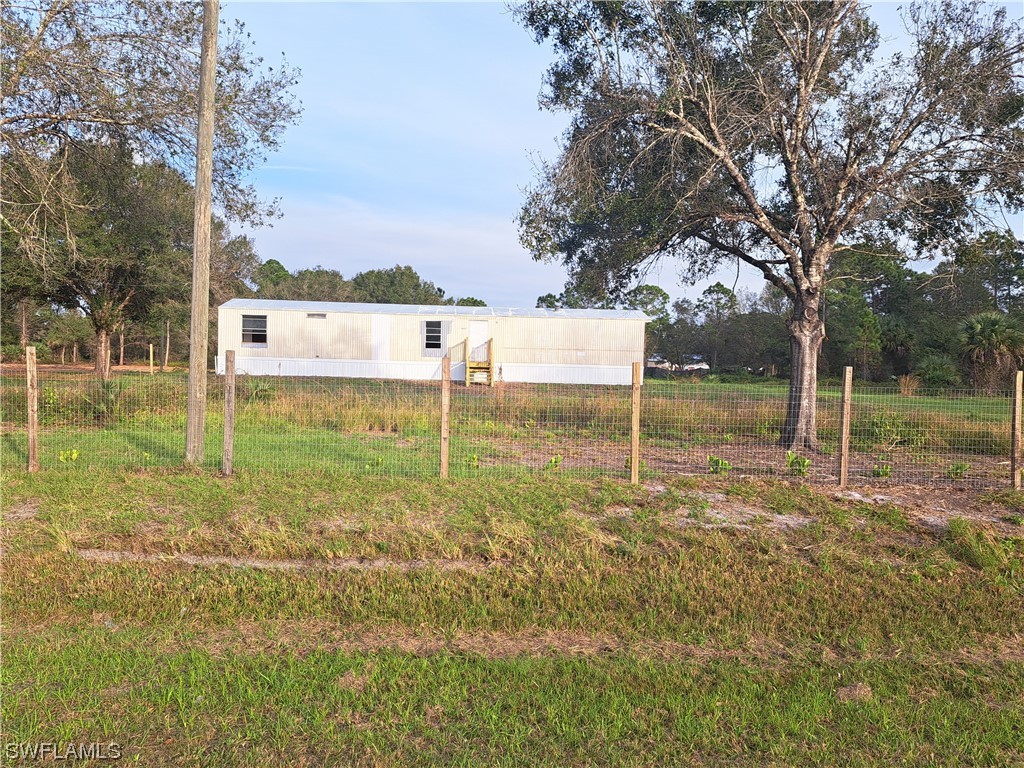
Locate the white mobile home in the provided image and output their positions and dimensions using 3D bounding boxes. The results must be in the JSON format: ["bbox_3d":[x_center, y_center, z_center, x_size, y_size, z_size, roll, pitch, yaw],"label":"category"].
[{"bbox_3d":[-3.620,-2.107,35.700,20.300,3.700,4.150,1,2,-3],"label":"white mobile home"}]

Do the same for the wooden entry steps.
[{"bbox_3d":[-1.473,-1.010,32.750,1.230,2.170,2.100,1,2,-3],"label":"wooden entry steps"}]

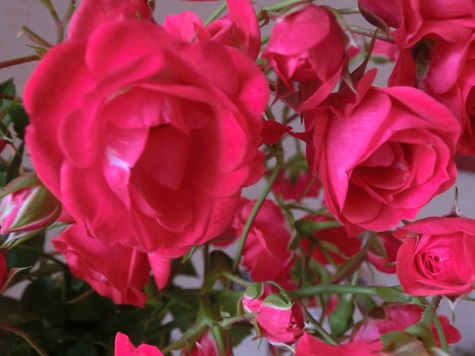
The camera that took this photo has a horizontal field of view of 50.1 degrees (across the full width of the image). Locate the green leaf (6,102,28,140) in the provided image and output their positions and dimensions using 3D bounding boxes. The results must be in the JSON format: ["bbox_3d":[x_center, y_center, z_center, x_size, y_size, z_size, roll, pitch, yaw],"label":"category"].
[{"bbox_3d":[-0.122,-0.032,0.283,0.013,0.021,0.008,-1,7,-6],"label":"green leaf"}]

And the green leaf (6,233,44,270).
[{"bbox_3d":[-0.121,0.042,0.289,0.022,0.022,0.009,-1,7,-6],"label":"green leaf"}]

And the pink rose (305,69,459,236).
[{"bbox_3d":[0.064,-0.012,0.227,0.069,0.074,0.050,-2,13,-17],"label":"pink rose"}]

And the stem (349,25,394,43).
[{"bbox_3d":[0.067,-0.072,0.254,0.023,0.004,0.004,20,0,6],"label":"stem"}]

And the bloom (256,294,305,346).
[{"bbox_3d":[0.021,0.069,0.244,0.023,0.025,0.022,5,16,-1],"label":"bloom"}]

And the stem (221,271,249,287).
[{"bbox_3d":[-0.002,0.050,0.254,0.016,0.003,0.003,30,0,0],"label":"stem"}]

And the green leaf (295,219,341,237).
[{"bbox_3d":[0.045,0.028,0.283,0.026,0.010,0.011,-1,7,-6],"label":"green leaf"}]

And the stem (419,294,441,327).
[{"bbox_3d":[0.088,0.061,0.232,0.005,0.017,0.005,27,-3,0],"label":"stem"}]

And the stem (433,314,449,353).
[{"bbox_3d":[0.095,0.073,0.238,0.003,0.019,0.003,-18,0,0],"label":"stem"}]

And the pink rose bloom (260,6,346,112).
[{"bbox_3d":[0.032,-0.058,0.243,0.040,0.051,0.039,2,24,13],"label":"pink rose bloom"}]

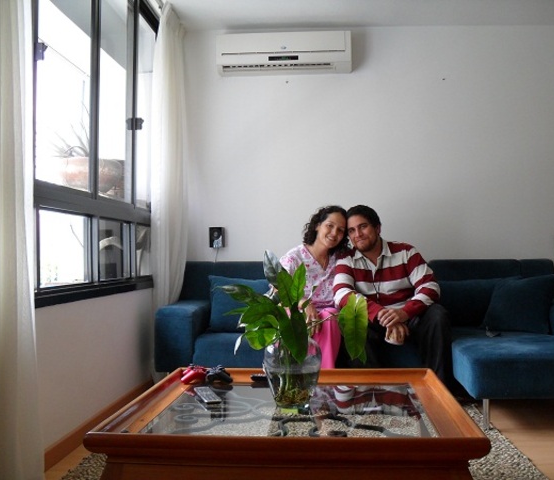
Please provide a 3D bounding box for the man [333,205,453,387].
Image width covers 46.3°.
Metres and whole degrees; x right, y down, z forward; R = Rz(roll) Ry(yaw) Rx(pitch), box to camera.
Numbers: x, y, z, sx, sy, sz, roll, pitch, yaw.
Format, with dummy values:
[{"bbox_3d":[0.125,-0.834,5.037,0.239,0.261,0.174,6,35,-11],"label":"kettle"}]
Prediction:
[{"bbox_3d":[0.650,0.361,3.689,0.640,1.120,0.740,0,-1,9],"label":"man"}]

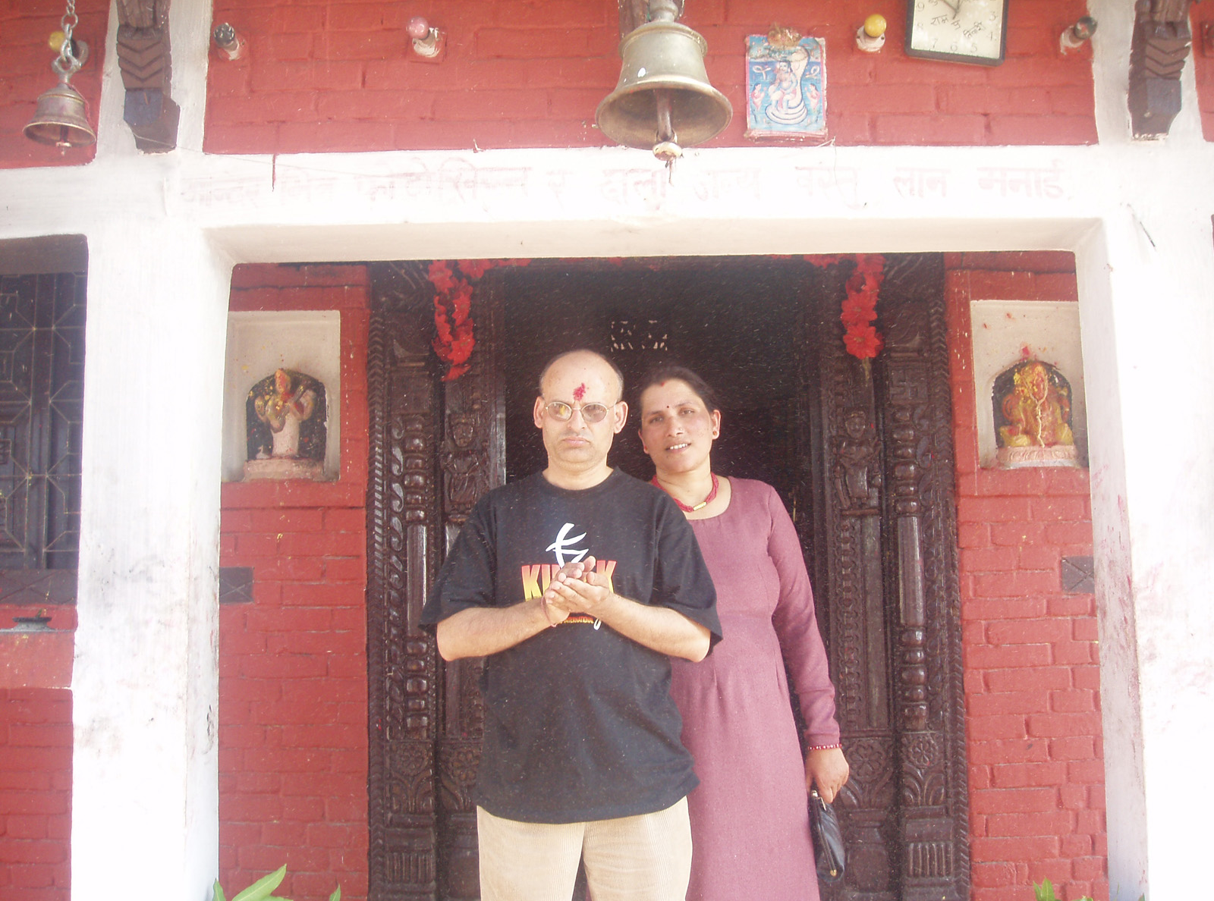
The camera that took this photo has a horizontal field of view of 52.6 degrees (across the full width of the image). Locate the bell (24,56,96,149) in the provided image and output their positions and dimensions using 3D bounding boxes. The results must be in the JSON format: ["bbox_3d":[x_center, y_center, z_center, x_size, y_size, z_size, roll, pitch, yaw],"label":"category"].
[{"bbox_3d":[-0.984,-0.628,2.215,0.120,0.170,0.120,-1,-7,0],"label":"bell"}]

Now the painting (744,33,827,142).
[{"bbox_3d":[0.376,-0.761,2.576,0.172,0.232,0.012,-1,-7,0],"label":"painting"}]

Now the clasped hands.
[{"bbox_3d":[-0.054,0.247,2.166,0.130,0.125,0.125,-1,-7,0],"label":"clasped hands"}]

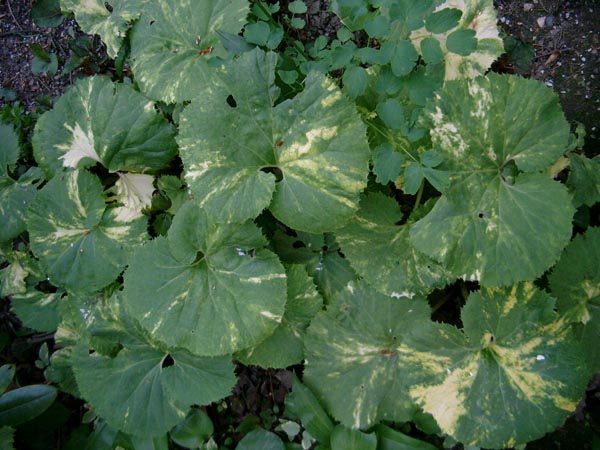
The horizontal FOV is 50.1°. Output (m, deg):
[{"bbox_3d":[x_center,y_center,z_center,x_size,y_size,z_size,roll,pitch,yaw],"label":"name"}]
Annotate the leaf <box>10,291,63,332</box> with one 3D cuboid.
[{"bbox_3d":[-0.420,0.139,1.030,0.080,0.020,0.085,34,73,20],"label":"leaf"}]

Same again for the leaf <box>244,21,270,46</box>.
[{"bbox_3d":[-0.076,-0.343,1.150,0.046,0.010,0.048,-28,66,-13],"label":"leaf"}]

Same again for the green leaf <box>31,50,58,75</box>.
[{"bbox_3d":[-0.506,-0.320,1.270,0.055,0.012,0.052,-10,64,-5],"label":"green leaf"}]

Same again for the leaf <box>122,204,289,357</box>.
[{"bbox_3d":[-0.110,0.063,0.740,0.190,0.045,0.185,-37,75,-14],"label":"leaf"}]

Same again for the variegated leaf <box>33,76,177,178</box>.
[{"bbox_3d":[-0.320,-0.160,1.050,0.235,0.060,0.190,5,62,3],"label":"variegated leaf"}]

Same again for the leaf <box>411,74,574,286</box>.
[{"bbox_3d":[0.240,-0.056,0.800,0.205,0.055,0.270,0,74,3],"label":"leaf"}]

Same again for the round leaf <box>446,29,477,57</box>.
[{"bbox_3d":[0.227,-0.255,0.900,0.044,0.012,0.037,-11,67,-5],"label":"round leaf"}]

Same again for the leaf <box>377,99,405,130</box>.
[{"bbox_3d":[0.121,-0.146,0.850,0.037,0.012,0.042,-32,70,-13],"label":"leaf"}]

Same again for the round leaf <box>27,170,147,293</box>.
[{"bbox_3d":[-0.272,0.008,0.820,0.152,0.040,0.150,35,70,11],"label":"round leaf"}]

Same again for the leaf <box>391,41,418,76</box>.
[{"bbox_3d":[0.144,-0.229,0.880,0.037,0.013,0.051,-2,66,-1],"label":"leaf"}]

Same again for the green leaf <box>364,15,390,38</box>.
[{"bbox_3d":[0.135,-0.347,1.120,0.045,0.010,0.047,5,63,3],"label":"green leaf"}]

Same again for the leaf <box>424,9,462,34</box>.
[{"bbox_3d":[0.246,-0.349,1.100,0.064,0.010,0.042,-26,66,-12],"label":"leaf"}]

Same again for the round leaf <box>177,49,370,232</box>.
[{"bbox_3d":[-0.041,-0.125,0.950,0.285,0.055,0.285,3,71,1],"label":"round leaf"}]

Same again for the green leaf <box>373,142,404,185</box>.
[{"bbox_3d":[0.115,-0.080,0.830,0.041,0.013,0.054,15,67,6],"label":"green leaf"}]

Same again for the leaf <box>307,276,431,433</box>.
[{"bbox_3d":[0.112,0.188,0.940,0.215,0.040,0.220,0,67,0],"label":"leaf"}]

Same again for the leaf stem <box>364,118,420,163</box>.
[{"bbox_3d":[0.150,-0.141,1.060,0.120,0.008,0.008,39,85,15],"label":"leaf stem"}]

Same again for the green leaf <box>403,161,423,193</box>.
[{"bbox_3d":[0.146,-0.060,0.830,0.026,0.010,0.043,17,67,7],"label":"green leaf"}]

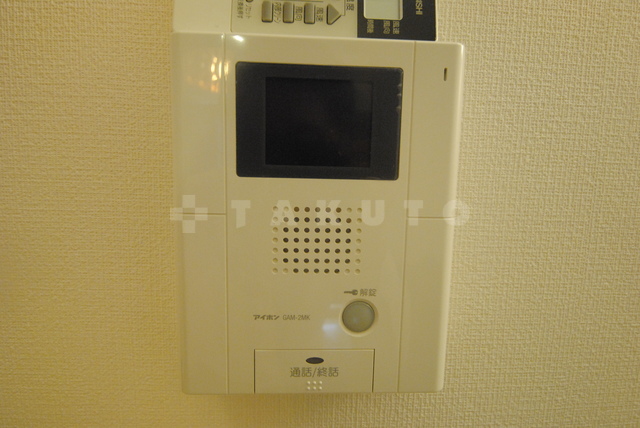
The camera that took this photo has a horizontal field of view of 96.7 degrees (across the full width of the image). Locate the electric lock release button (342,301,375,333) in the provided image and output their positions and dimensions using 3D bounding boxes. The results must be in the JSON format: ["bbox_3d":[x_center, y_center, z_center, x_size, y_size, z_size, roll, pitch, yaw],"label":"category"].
[{"bbox_3d":[0.025,0.067,0.186,0.021,0.021,0.005,1,5,-2],"label":"electric lock release button"}]

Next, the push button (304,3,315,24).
[{"bbox_3d":[-0.006,-0.121,0.172,0.006,0.011,0.003,1,5,-2],"label":"push button"}]

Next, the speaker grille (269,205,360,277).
[{"bbox_3d":[-0.002,0.017,0.185,0.058,0.043,0.003,1,5,-2],"label":"speaker grille"}]

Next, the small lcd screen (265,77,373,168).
[{"bbox_3d":[0.000,-0.056,0.175,0.065,0.051,0.005,1,5,-2],"label":"small lcd screen"}]

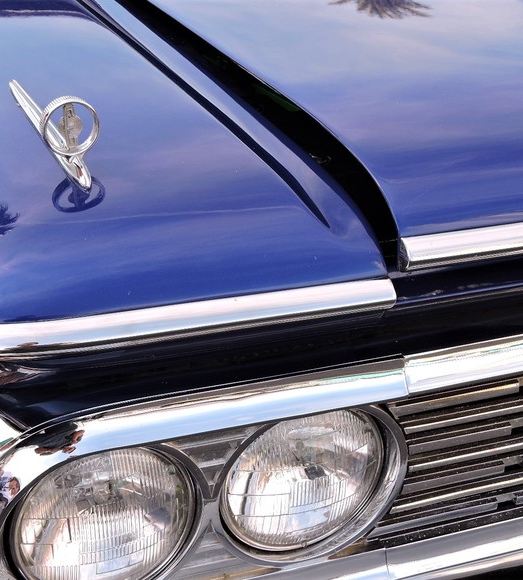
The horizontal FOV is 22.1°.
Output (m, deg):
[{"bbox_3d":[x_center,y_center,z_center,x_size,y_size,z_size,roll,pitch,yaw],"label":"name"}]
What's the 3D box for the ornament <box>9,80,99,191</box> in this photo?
[{"bbox_3d":[-0.199,-0.175,1.230,0.049,0.063,0.262,-12,32,-20],"label":"ornament"}]

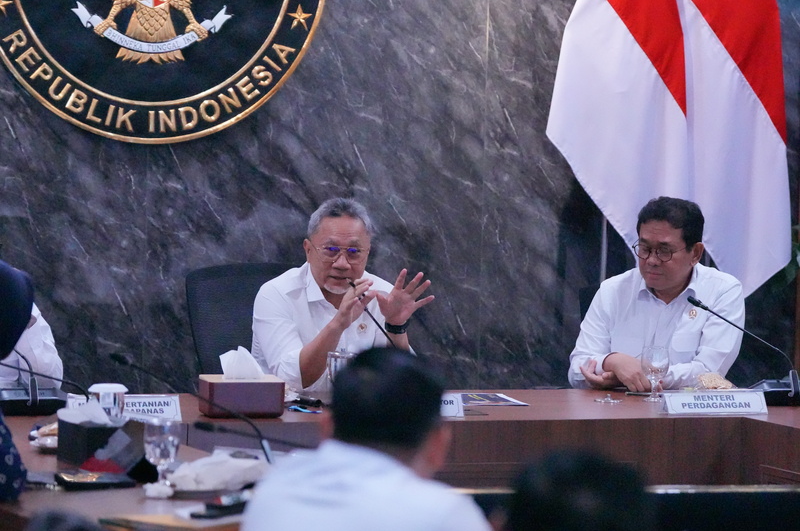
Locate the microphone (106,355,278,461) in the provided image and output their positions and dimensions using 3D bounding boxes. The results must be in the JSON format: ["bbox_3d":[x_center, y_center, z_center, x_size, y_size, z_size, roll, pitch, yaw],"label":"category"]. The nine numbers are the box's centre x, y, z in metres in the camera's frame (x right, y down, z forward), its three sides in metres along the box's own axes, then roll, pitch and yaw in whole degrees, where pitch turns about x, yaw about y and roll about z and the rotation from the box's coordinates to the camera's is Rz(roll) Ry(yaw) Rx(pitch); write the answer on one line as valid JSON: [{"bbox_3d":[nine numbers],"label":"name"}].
[{"bbox_3d":[-0.399,0.328,8.540,0.430,0.280,0.120,-1,6,-25],"label":"microphone"}]

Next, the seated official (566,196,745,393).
[{"bbox_3d":[0.689,0.424,10.759,0.520,1.250,0.800,2,5,3],"label":"seated official"}]

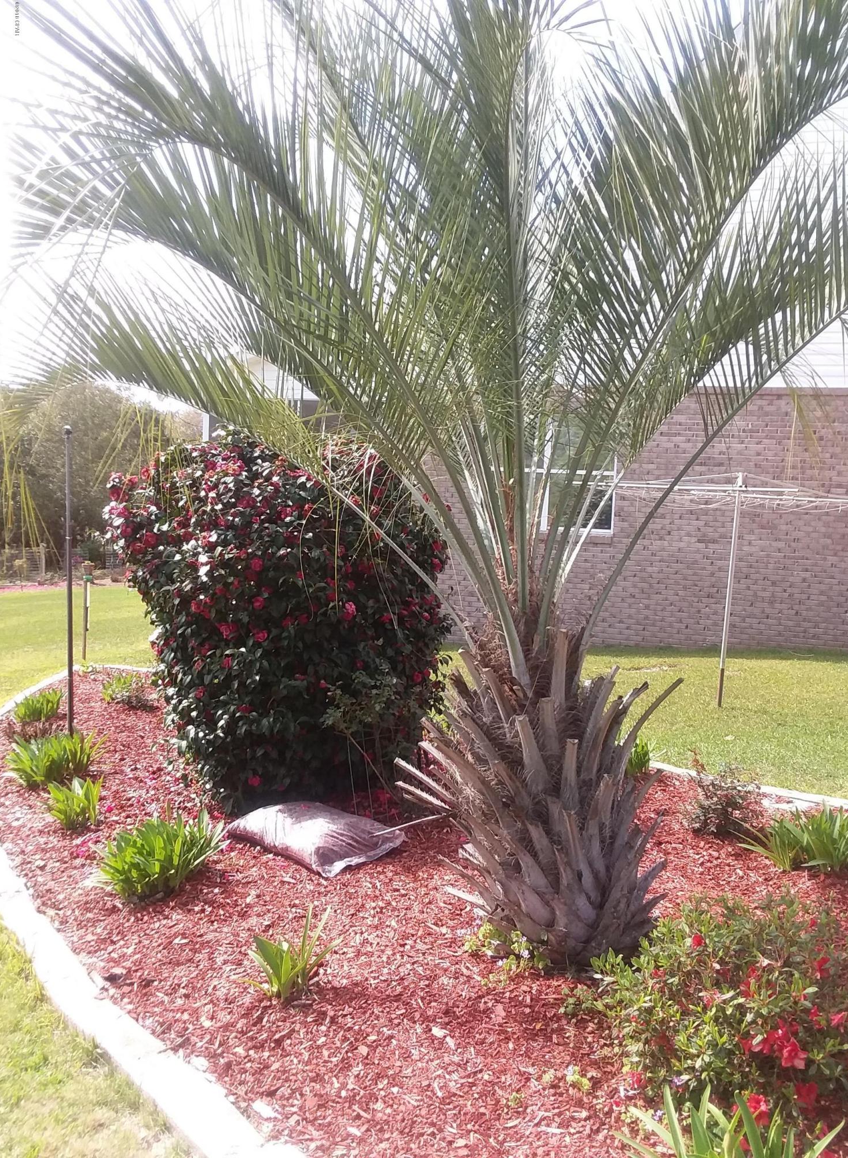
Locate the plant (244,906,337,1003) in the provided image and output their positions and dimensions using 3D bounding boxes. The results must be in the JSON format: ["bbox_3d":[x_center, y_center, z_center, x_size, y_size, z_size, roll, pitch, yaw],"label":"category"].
[{"bbox_3d":[-0.395,1.117,2.916,0.265,0.250,0.220,2,5,-7],"label":"plant"}]

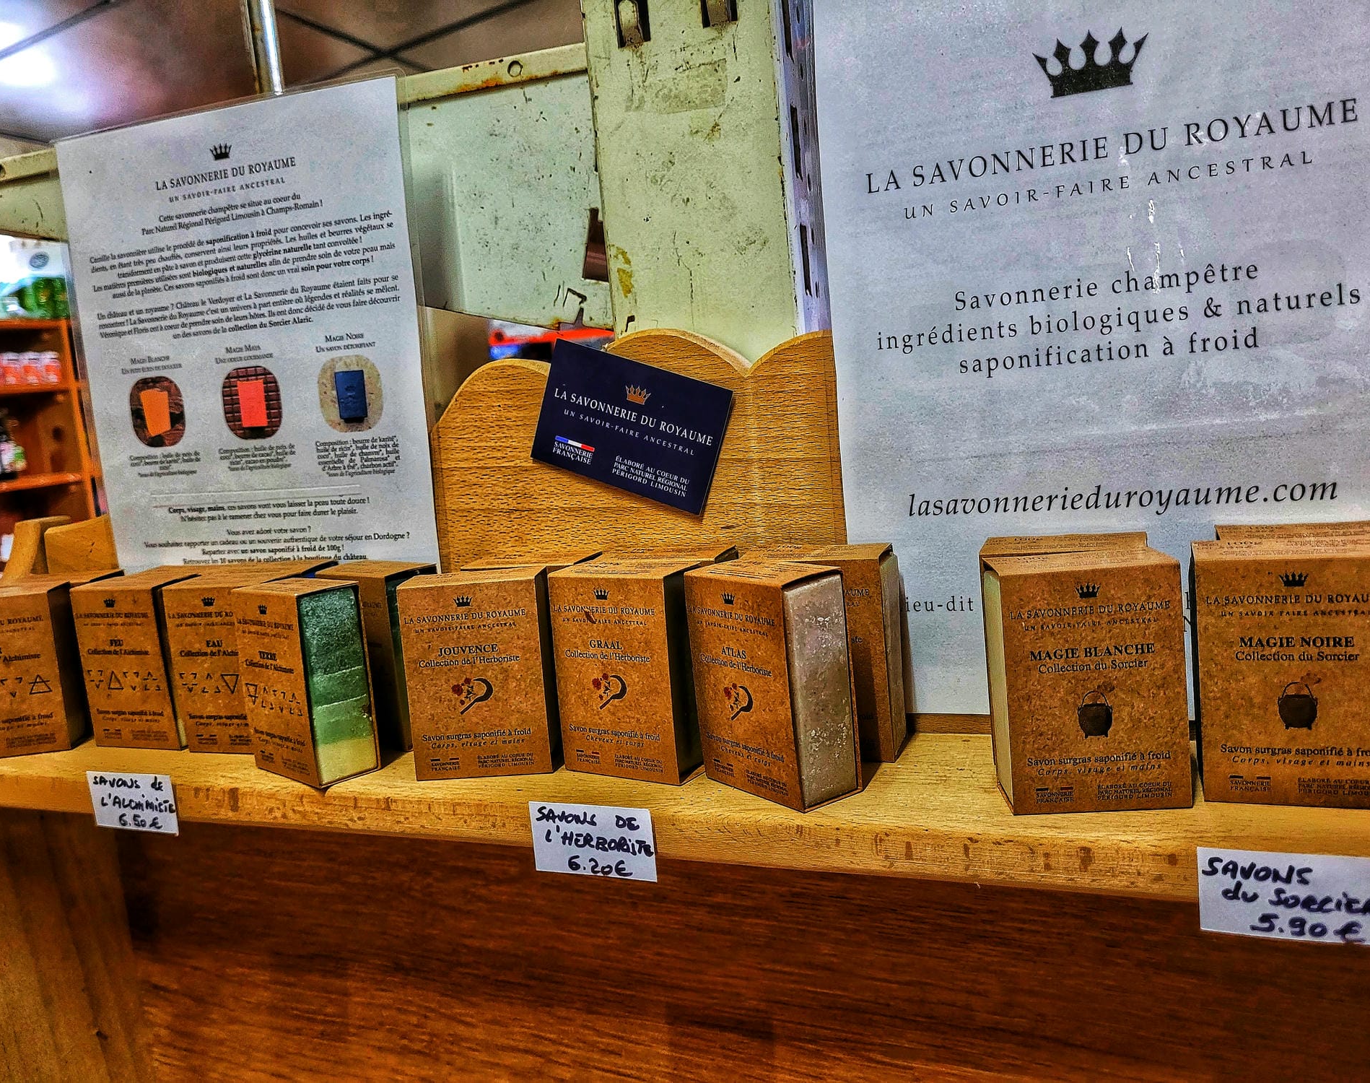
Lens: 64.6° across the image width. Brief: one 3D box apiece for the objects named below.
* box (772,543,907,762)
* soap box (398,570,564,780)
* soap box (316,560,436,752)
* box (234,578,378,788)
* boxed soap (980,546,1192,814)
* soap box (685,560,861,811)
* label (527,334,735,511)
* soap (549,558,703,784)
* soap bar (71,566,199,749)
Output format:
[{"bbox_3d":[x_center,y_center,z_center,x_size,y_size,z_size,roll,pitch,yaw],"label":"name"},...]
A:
[{"bbox_3d":[0.055,0.044,0.432,0.056,0.080,0.028,-3,7,20],"label":"box"},{"bbox_3d":[-0.083,0.055,0.449,0.056,0.080,0.028,-5,7,4],"label":"soap box"},{"bbox_3d":[-0.140,0.053,0.508,0.056,0.080,0.028,1,9,40],"label":"soap box"},{"bbox_3d":[-0.164,0.059,0.469,0.056,0.080,0.028,1,9,42],"label":"box"},{"bbox_3d":[0.132,0.046,0.359,0.056,0.080,0.028,-4,7,6],"label":"boxed soap"},{"bbox_3d":[0.032,0.051,0.397,0.028,0.080,0.056,-10,9,-35],"label":"soap box"},{"bbox_3d":[-0.025,-0.050,0.473,0.085,0.055,0.002,19,15,18],"label":"label"},{"bbox_3d":[-0.021,0.051,0.432,0.056,0.080,0.028,-1,8,33],"label":"soap"},{"bbox_3d":[-0.266,0.060,0.538,0.056,0.080,0.028,-2,8,23],"label":"soap bar"}]

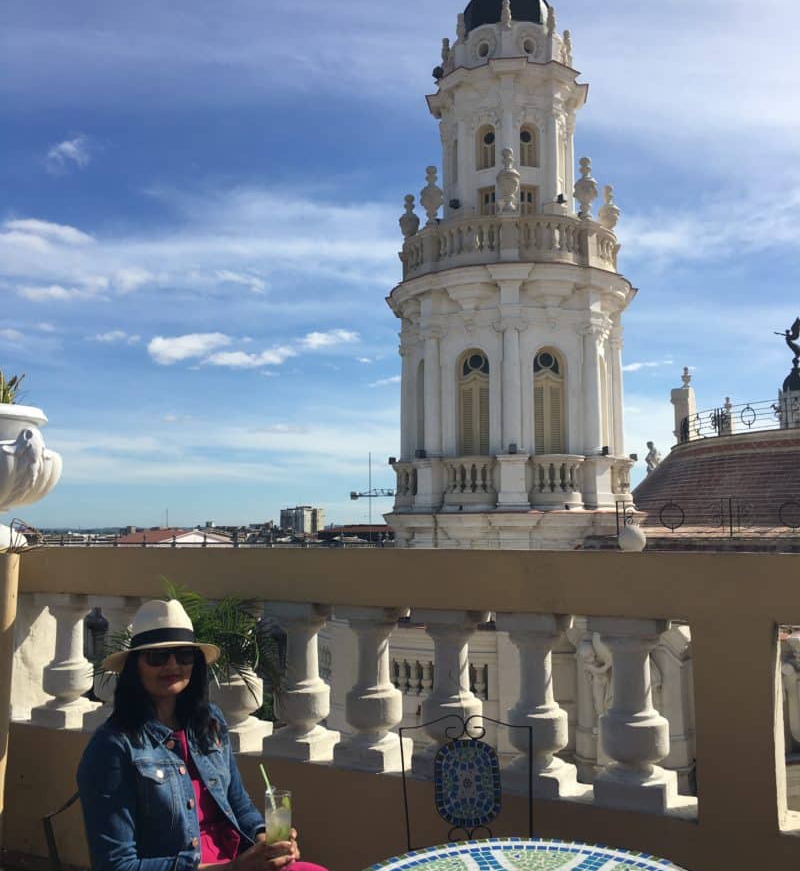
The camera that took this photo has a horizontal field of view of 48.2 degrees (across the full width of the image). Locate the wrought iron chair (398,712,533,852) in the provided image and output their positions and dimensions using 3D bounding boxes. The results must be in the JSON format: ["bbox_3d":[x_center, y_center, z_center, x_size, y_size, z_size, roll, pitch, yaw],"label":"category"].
[{"bbox_3d":[0.216,1.254,2.374,0.395,0.900,0.480,0,-6,-5],"label":"wrought iron chair"}]

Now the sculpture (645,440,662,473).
[{"bbox_3d":[10.780,1.250,38.000,0.750,2.050,0.750,-1,-6,12],"label":"sculpture"}]

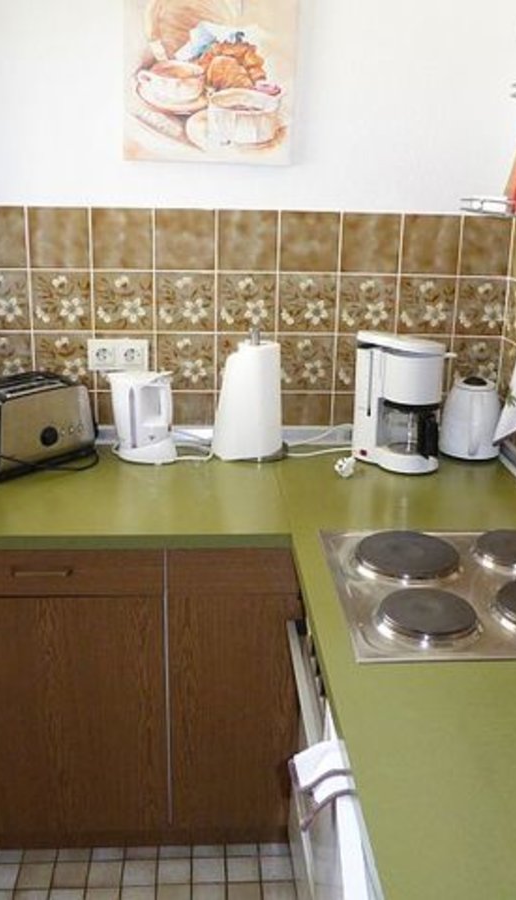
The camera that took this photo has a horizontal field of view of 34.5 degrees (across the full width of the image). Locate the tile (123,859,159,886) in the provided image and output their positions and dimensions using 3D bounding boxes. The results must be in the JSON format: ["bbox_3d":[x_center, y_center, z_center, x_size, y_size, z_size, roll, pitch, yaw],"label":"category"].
[{"bbox_3d":[-0.265,0.956,1.873,0.074,0.010,0.074,0,18,-4],"label":"tile"}]

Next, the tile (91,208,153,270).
[{"bbox_3d":[-0.326,-0.508,2.012,0.149,0.149,0.010,0,18,-4],"label":"tile"}]

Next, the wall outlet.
[{"bbox_3d":[-0.351,-0.237,2.091,0.152,0.081,0.015,0,18,-4],"label":"wall outlet"}]

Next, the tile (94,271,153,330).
[{"bbox_3d":[-0.331,-0.366,2.059,0.149,0.149,0.010,0,18,-3],"label":"tile"}]

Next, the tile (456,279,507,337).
[{"bbox_3d":[0.565,-0.362,2.116,0.130,0.149,0.010,0,18,-4],"label":"tile"}]

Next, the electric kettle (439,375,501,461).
[{"bbox_3d":[0.537,-0.086,2.084,0.157,0.195,0.190,4,18,7],"label":"electric kettle"}]

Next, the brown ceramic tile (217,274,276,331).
[{"bbox_3d":[-0.027,-0.365,2.077,0.149,0.149,0.010,0,18,-4],"label":"brown ceramic tile"}]

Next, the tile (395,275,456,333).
[{"bbox_3d":[0.424,-0.363,2.107,0.149,0.149,0.010,0,18,-4],"label":"tile"}]

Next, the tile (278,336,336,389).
[{"bbox_3d":[0.121,-0.223,2.143,0.149,0.149,0.012,0,18,-3],"label":"tile"}]

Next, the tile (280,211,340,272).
[{"bbox_3d":[0.128,-0.510,2.045,0.150,0.150,0.010,0,18,-4],"label":"tile"}]

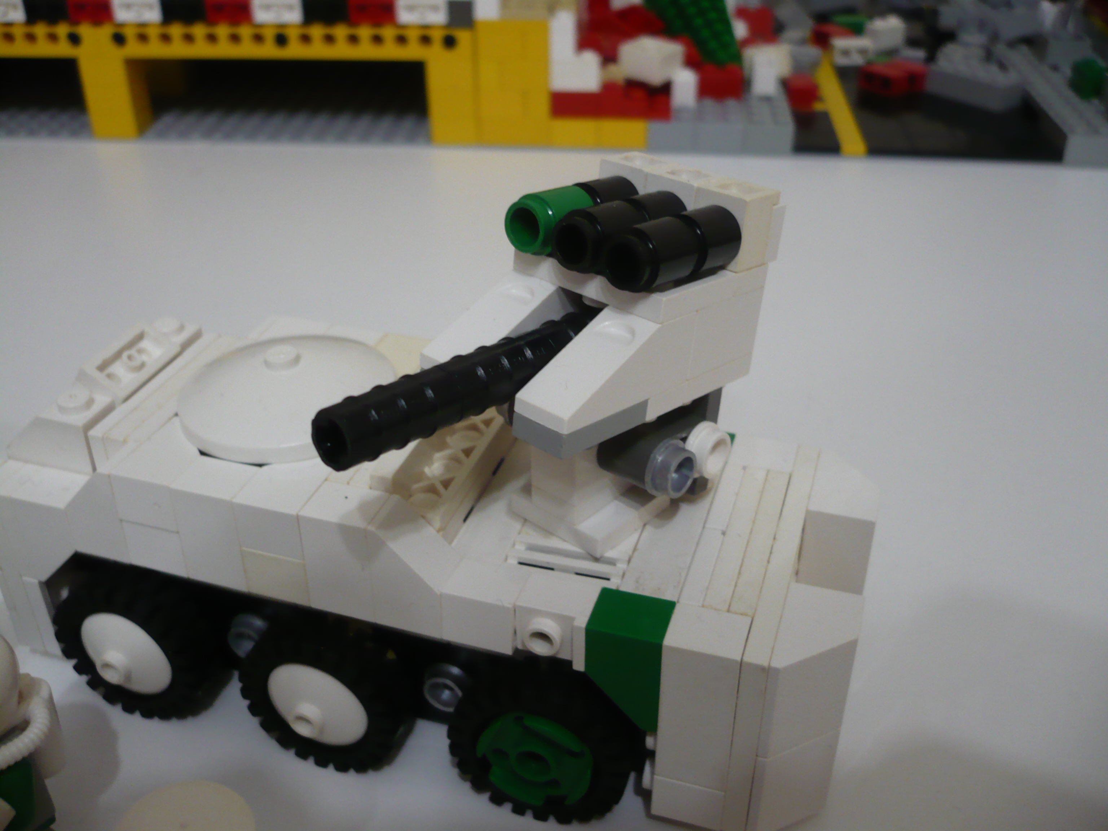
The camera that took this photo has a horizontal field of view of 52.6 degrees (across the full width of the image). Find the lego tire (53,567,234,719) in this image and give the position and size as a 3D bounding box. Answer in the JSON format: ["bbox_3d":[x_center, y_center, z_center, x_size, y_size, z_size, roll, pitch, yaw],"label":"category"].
[{"bbox_3d":[-0.063,0.034,0.173,0.025,0.025,0.008,10,34,15],"label":"lego tire"}]

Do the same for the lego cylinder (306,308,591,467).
[{"bbox_3d":[-0.008,-0.004,0.133,0.008,0.008,0.047,25,32,34],"label":"lego cylinder"}]

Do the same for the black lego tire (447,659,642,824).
[{"bbox_3d":[-0.001,0.045,0.156,0.025,0.025,0.008,10,34,15],"label":"black lego tire"}]

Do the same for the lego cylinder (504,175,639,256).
[{"bbox_3d":[0.003,-0.026,0.147,0.008,0.008,0.019,25,32,34],"label":"lego cylinder"}]

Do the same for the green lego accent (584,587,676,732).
[{"bbox_3d":[0.010,0.032,0.147,0.010,0.016,0.008,10,34,15],"label":"green lego accent"}]

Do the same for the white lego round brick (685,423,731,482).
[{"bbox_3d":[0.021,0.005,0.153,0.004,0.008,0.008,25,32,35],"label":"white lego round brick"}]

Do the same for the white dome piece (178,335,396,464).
[{"bbox_3d":[-0.040,-0.005,0.166,0.032,0.008,0.032,0,33,0],"label":"white dome piece"}]

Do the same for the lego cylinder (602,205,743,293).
[{"bbox_3d":[0.015,-0.021,0.138,0.008,0.008,0.019,25,32,34],"label":"lego cylinder"}]

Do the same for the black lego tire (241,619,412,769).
[{"bbox_3d":[-0.033,0.040,0.164,0.025,0.025,0.008,10,34,15],"label":"black lego tire"}]

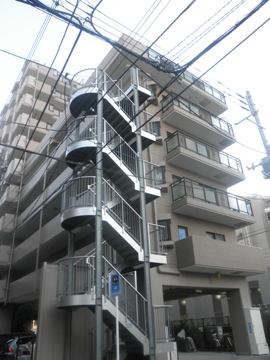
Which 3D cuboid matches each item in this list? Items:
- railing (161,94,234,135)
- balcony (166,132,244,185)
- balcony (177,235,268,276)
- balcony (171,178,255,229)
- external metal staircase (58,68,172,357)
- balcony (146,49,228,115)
[{"bbox_3d":[4.138,-3.815,18.882,5.590,1.020,1.193,16,-33,-33],"label":"railing"},{"bbox_3d":[4.271,-1.082,17.511,5.661,1.428,1.275,16,-33,-33],"label":"balcony"},{"bbox_3d":[4.480,4.029,14.833,5.528,1.306,1.275,16,-33,-33],"label":"balcony"},{"bbox_3d":[4.409,1.457,16.210,5.681,1.428,1.275,16,-33,-33],"label":"balcony"},{"bbox_3d":[-1.080,0.312,12.352,4.080,13.546,2.315,16,-33,-33],"label":"external metal staircase"},{"bbox_3d":[3.382,-6.273,19.665,7.273,1.275,1.275,16,-33,-33],"label":"balcony"}]

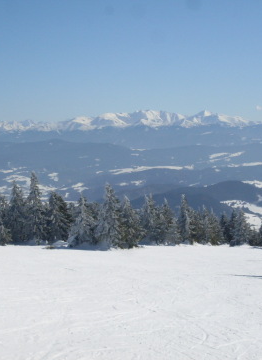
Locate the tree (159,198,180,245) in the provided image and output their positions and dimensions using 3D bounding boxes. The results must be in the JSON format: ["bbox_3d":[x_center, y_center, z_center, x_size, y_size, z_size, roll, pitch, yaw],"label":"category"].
[{"bbox_3d":[2.910,3.178,86.000,1.610,3.520,1.610,0,3,0],"label":"tree"}]

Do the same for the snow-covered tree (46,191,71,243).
[{"bbox_3d":[-5.513,2.833,86.000,2.070,4.060,2.070,0,3,0],"label":"snow-covered tree"}]

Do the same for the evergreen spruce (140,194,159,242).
[{"bbox_3d":[1.455,2.986,86.000,1.610,3.750,1.610,0,3,0],"label":"evergreen spruce"}]

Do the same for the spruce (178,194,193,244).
[{"bbox_3d":[4.124,2.989,85.000,1.360,3.780,1.360,0,3,0],"label":"spruce"}]

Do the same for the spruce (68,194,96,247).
[{"bbox_3d":[-3.403,2.812,78.000,2.010,3.610,2.010,0,3,0],"label":"spruce"}]

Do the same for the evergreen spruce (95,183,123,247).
[{"bbox_3d":[-1.493,2.535,78.000,1.940,4.440,1.940,0,3,0],"label":"evergreen spruce"}]

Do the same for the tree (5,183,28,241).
[{"bbox_3d":[-8.892,2.546,88.000,1.720,4.860,1.720,0,3,0],"label":"tree"}]

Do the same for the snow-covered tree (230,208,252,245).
[{"bbox_3d":[8.287,3.595,85.000,1.660,2.880,1.660,0,3,0],"label":"snow-covered tree"}]

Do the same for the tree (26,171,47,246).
[{"bbox_3d":[-7.236,2.182,86.000,1.840,5.510,1.840,0,3,0],"label":"tree"}]

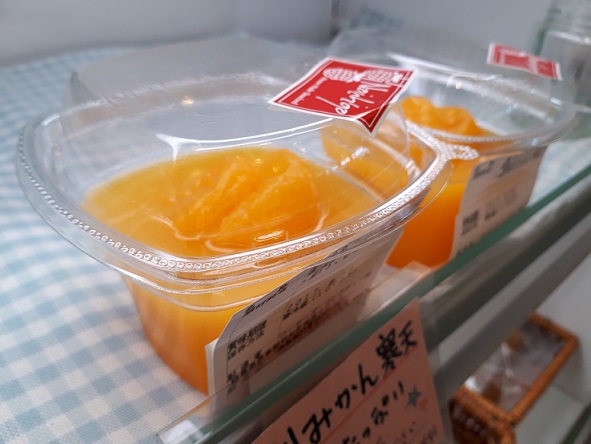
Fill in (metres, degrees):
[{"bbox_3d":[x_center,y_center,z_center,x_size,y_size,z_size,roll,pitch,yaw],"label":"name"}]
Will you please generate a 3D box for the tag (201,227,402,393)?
[{"bbox_3d":[0.004,0.024,0.135,0.068,0.040,0.006,-24,50,-36],"label":"tag"}]

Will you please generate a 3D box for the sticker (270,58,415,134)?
[{"bbox_3d":[0.014,-0.037,0.125,0.029,0.004,0.029,20,46,27],"label":"sticker"}]

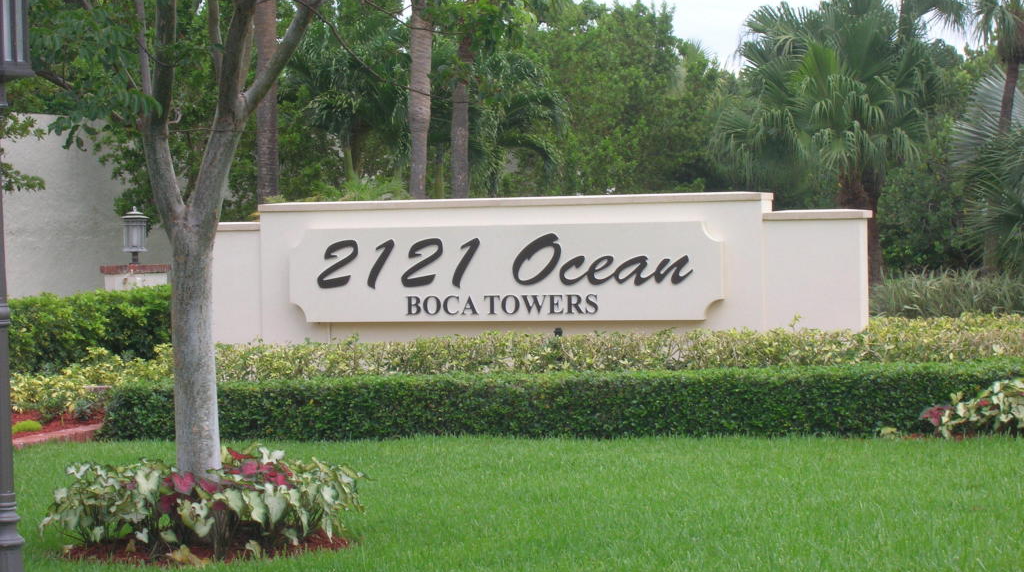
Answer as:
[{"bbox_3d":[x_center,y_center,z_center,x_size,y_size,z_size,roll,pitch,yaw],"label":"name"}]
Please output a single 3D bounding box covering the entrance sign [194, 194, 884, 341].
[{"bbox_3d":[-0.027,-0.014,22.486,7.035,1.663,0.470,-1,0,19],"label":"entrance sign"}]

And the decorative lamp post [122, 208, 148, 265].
[{"bbox_3d":[-4.130,-0.552,25.300,0.307,0.636,0.307,-1,0,0],"label":"decorative lamp post"}]

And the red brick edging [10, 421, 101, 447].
[{"bbox_3d":[-3.750,1.300,19.039,0.320,0.150,2.100,-1,0,9],"label":"red brick edging"}]

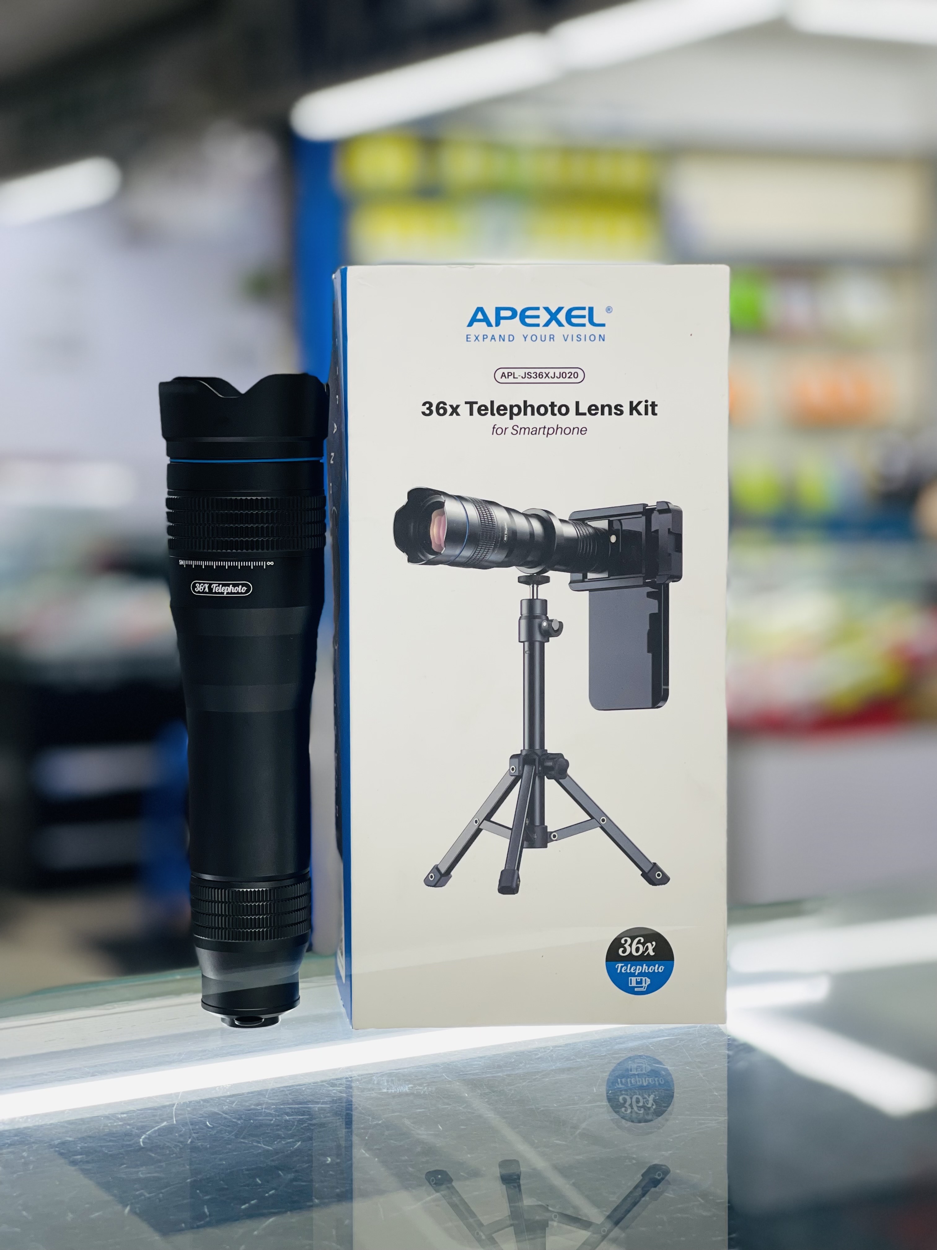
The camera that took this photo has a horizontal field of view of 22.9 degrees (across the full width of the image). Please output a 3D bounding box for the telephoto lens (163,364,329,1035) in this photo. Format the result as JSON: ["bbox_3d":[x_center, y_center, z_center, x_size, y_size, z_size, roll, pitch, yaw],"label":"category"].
[{"bbox_3d":[-0.059,0.021,0.623,0.045,0.174,0.045,0,3,0],"label":"telephoto lens"}]

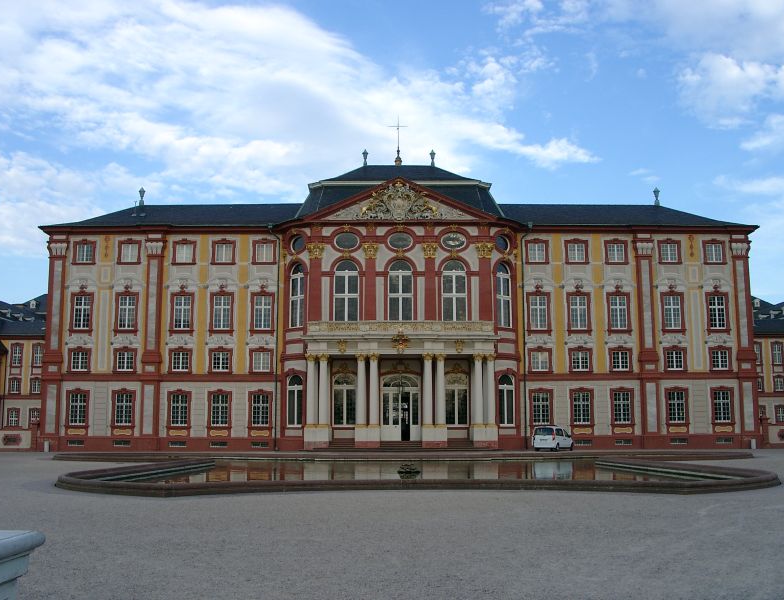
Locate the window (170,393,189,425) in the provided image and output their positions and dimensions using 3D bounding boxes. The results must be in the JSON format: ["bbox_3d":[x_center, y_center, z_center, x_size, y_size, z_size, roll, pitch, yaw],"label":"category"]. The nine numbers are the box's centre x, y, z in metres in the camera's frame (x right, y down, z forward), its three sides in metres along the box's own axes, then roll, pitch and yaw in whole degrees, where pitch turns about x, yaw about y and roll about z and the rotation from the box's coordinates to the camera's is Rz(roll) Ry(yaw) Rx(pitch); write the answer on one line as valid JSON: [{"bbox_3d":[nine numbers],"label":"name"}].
[{"bbox_3d":[-16.777,8.663,62.112,1.377,2.638,0.200,0,-8,-1],"label":"window"}]

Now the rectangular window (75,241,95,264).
[{"bbox_3d":[-24.903,-3.813,63.721,1.466,1.734,0.200,0,-8,-1],"label":"rectangular window"}]

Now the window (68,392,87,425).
[{"bbox_3d":[-24.110,8.441,60.432,1.347,2.483,0.250,0,-8,-1],"label":"window"}]

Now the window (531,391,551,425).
[{"bbox_3d":[11.908,8.616,62.631,1.424,2.629,0.200,0,-8,-1],"label":"window"}]

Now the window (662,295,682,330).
[{"bbox_3d":[23.032,1.038,64.466,1.370,2.920,0.250,0,-8,-1],"label":"window"}]

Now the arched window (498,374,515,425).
[{"bbox_3d":[9.202,8.026,62.974,0.250,4.080,2.000,-8,-11,43],"label":"arched window"}]

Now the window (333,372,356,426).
[{"bbox_3d":[-3.540,7.479,59.192,1.792,3.931,0.300,0,-7,-1],"label":"window"}]

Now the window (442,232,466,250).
[{"bbox_3d":[4.823,-4.533,60.830,1.937,1.363,0.300,0,-7,-1],"label":"window"}]

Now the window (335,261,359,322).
[{"bbox_3d":[-3.488,-0.626,60.231,1.900,4.875,0.300,0,-7,-1],"label":"window"}]

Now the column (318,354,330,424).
[{"bbox_3d":[-5.080,6.793,59.087,0.760,5.360,0.760,0,-8,0],"label":"column"}]

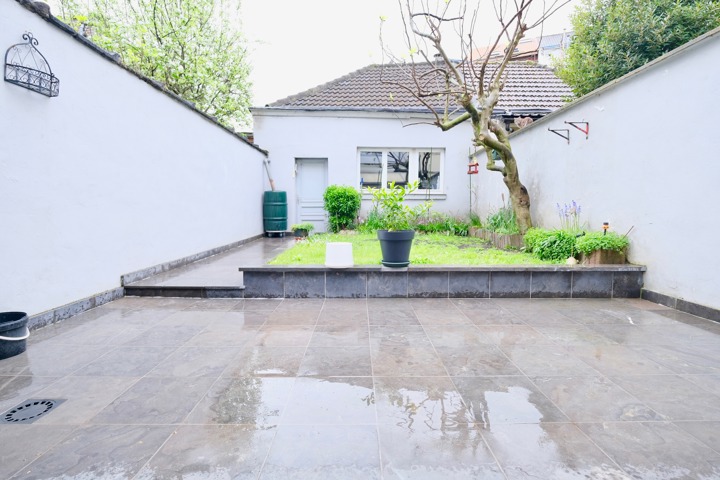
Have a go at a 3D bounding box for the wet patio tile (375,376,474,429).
[{"bbox_3d":[0.307,0.837,1.793,0.454,0.015,0.443,0,5,0],"label":"wet patio tile"}]

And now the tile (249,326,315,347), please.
[{"bbox_3d":[-0.601,0.757,2.674,0.454,0.015,0.443,0,5,0],"label":"tile"}]

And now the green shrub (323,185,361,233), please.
[{"bbox_3d":[-0.472,-0.809,8.922,0.971,1.254,0.971,0,5,0],"label":"green shrub"}]

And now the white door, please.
[{"bbox_3d":[-1.319,-1.197,9.438,0.896,2.094,0.080,0,5,0],"label":"white door"}]

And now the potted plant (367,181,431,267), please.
[{"bbox_3d":[0.440,-0.177,3.881,0.753,0.982,0.643,0,5,0],"label":"potted plant"}]

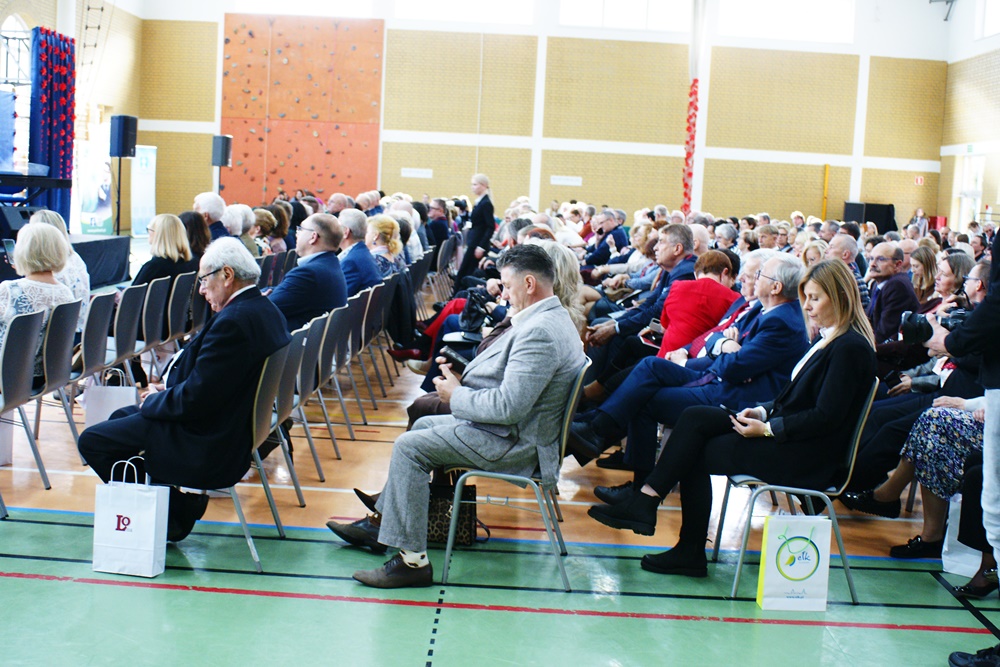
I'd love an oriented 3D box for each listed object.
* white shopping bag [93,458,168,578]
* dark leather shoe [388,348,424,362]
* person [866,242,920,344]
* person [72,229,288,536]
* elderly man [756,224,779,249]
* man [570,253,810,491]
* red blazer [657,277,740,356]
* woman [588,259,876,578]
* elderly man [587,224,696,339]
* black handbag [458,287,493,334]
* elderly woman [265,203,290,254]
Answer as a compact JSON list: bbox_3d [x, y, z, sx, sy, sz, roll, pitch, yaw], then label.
[{"bbox_3d":[-1.378,0.690,4.369,0.240,0.405,0.100,4,7,9],"label":"white shopping bag"},{"bbox_3d":[-0.713,0.170,8.726,0.265,0.105,0.090,9,7,0],"label":"dark leather shoe"},{"bbox_3d":[2.175,0.069,7.272,0.820,1.310,0.540,1,7,-13],"label":"person"},{"bbox_3d":[-1.236,0.248,4.583,0.810,1.250,0.580,3,6,1],"label":"person"},{"bbox_3d":[2.212,-0.314,10.688,0.830,1.350,0.520,1,7,-17],"label":"elderly man"},{"bbox_3d":[0.855,0.276,5.166,1.040,1.275,0.580,3,6,1],"label":"man"},{"bbox_3d":[1.072,-0.047,6.162,0.480,0.560,0.380,1,7,-13],"label":"red blazer"},{"bbox_3d":[0.871,0.331,4.589,1.050,1.310,0.490,3,7,1],"label":"woman"},{"bbox_3d":[0.745,0.064,6.538,0.860,1.350,0.540,3,7,1],"label":"elderly man"},{"bbox_3d":[-0.175,-0.150,7.543,0.180,0.270,0.260,3,7,1],"label":"black handbag"},{"bbox_3d":[-2.344,-0.588,10.937,0.800,1.260,0.500,3,7,1],"label":"elderly woman"}]

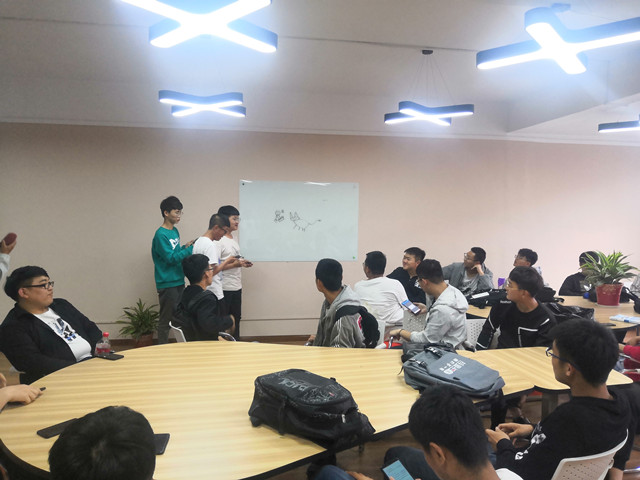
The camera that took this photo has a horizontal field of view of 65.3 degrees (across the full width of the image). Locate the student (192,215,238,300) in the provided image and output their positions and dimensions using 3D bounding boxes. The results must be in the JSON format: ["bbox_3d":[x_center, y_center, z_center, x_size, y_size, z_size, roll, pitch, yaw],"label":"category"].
[{"bbox_3d":[-1.005,0.544,4.715,0.420,1.620,0.460,0,3,-18],"label":"student"}]

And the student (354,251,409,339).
[{"bbox_3d":[0.500,0.721,4.381,0.520,1.260,0.780,0,3,-20],"label":"student"}]

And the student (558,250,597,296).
[{"bbox_3d":[2.911,0.734,5.332,0.560,1.210,0.780,1,3,9],"label":"student"}]

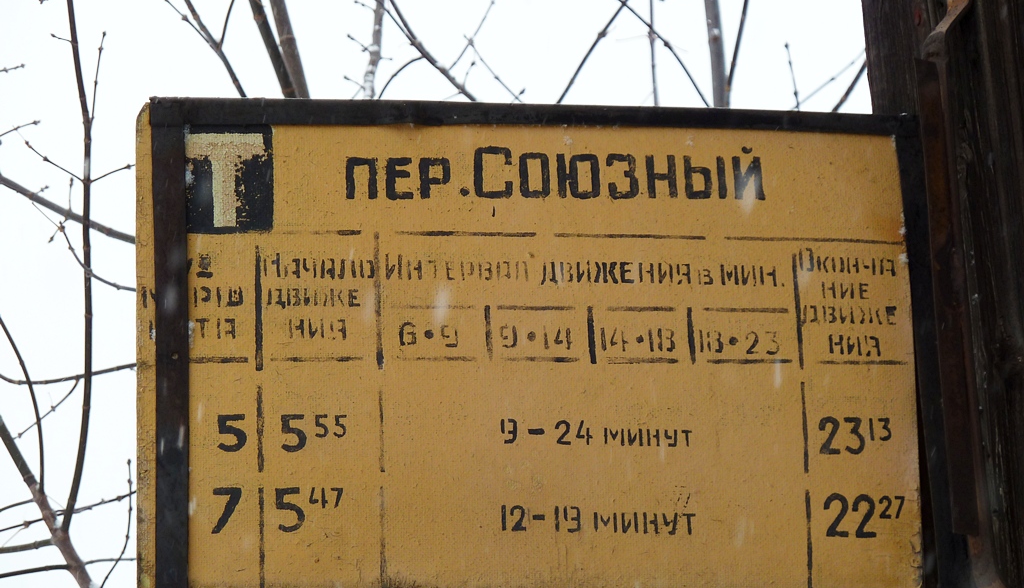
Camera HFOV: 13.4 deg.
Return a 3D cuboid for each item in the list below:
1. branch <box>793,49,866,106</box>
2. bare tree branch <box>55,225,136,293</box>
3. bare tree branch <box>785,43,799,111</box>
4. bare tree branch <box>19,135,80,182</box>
[{"bbox_3d":[0.460,-0.312,6.300,0.101,0.079,0.051,-1,-11,0],"label":"branch"},{"bbox_3d":[-0.508,-0.043,5.300,0.100,0.075,0.050,-1,-11,0],"label":"bare tree branch"},{"bbox_3d":[0.405,-0.315,6.300,0.020,0.094,0.035,-1,-11,0],"label":"bare tree branch"},{"bbox_3d":[-0.564,-0.165,5.300,0.076,0.052,0.038,-1,-11,0],"label":"bare tree branch"}]

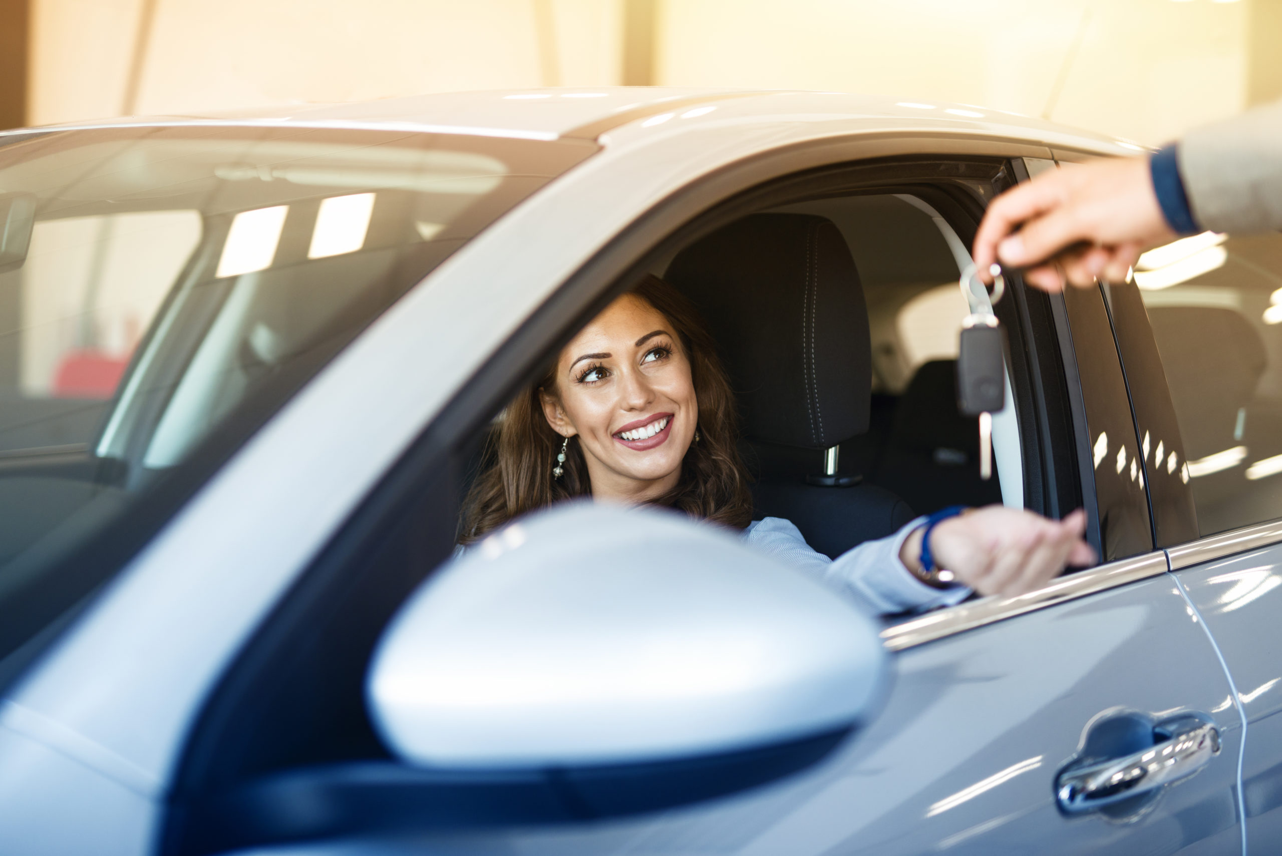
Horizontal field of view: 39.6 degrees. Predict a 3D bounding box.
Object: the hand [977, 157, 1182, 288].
[{"bbox_3d":[0.311,-0.147,1.280,0.145,0.095,0.095,2,1,16],"label":"hand"}]

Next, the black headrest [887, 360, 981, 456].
[{"bbox_3d":[0.482,-0.035,2.750,0.225,0.155,0.095,2,1,43],"label":"black headrest"}]

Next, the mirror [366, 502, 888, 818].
[{"bbox_3d":[-0.008,0.112,0.900,0.245,0.155,0.130,2,1,36],"label":"mirror"}]

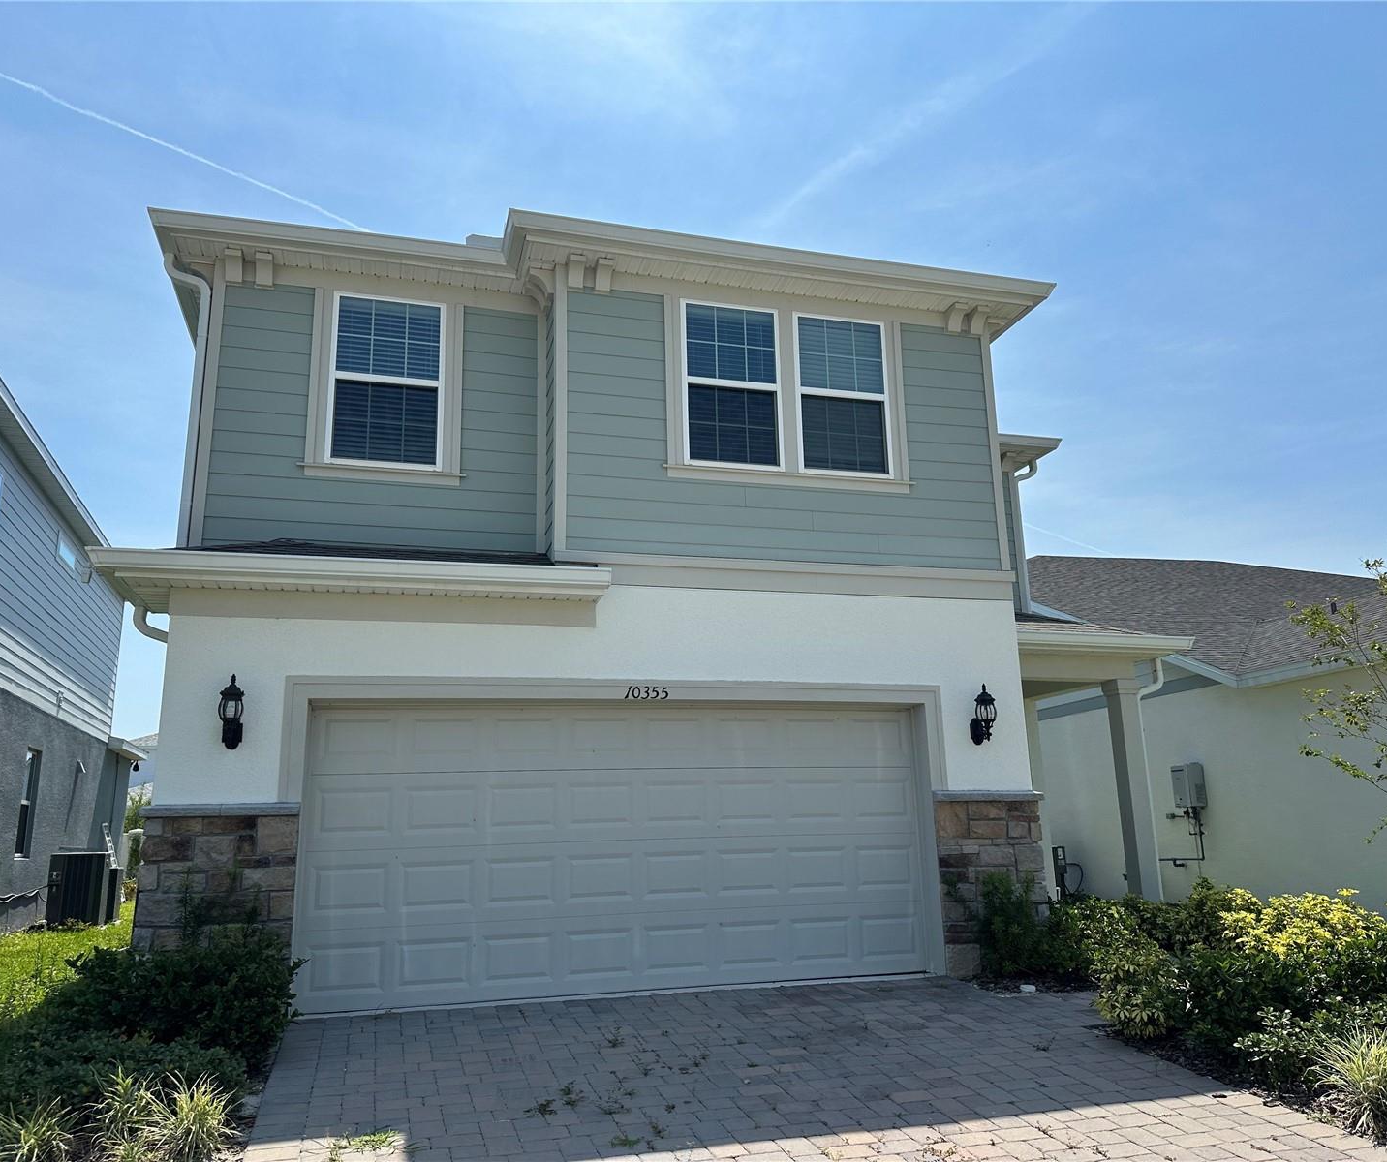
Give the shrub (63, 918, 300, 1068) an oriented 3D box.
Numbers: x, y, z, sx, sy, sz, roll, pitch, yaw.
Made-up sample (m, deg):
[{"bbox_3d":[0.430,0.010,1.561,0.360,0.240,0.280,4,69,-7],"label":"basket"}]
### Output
[{"bbox_3d":[-3.054,2.463,6.481,1.210,0.710,0.830,2,-14,-16],"label":"shrub"}]

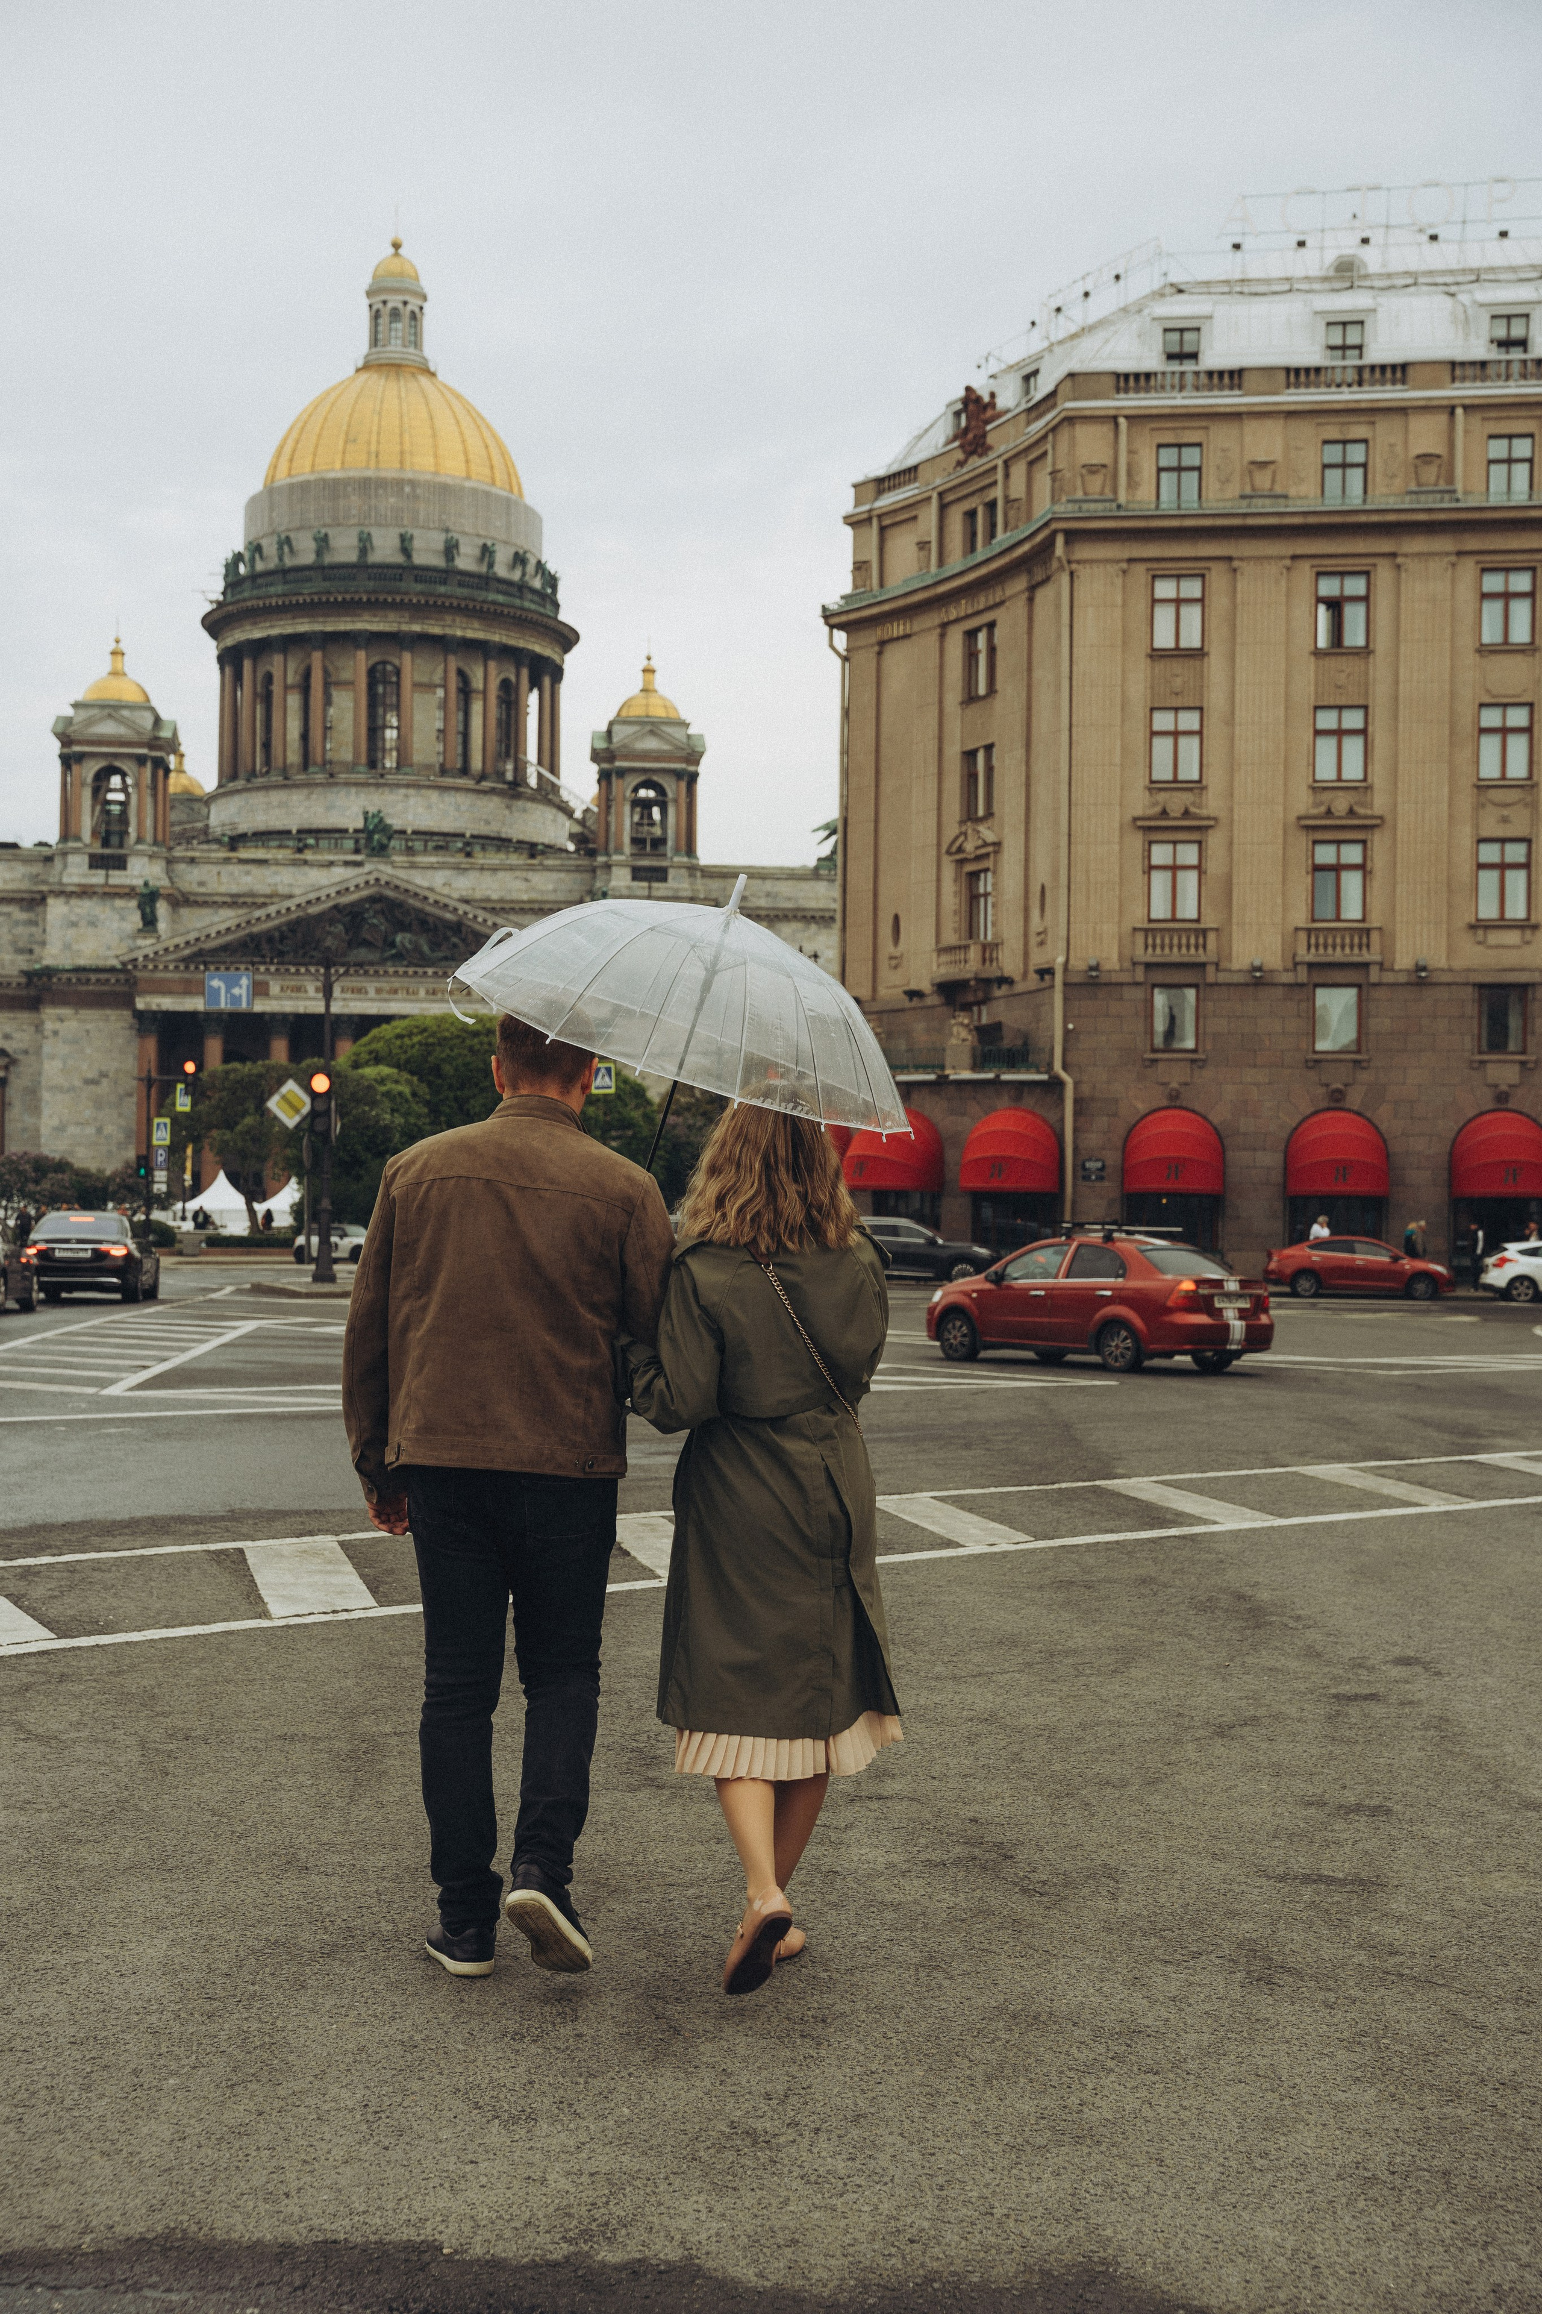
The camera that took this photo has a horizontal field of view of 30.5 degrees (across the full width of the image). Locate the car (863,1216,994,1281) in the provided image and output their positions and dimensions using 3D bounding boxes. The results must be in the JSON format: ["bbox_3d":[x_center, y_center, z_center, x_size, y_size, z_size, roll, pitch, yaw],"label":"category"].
[{"bbox_3d":[3.700,2.488,76.800,4.750,1.720,1.920,1,-1,7],"label":"car"}]

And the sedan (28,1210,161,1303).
[{"bbox_3d":[-11.744,1.715,49.228,1.910,1.490,5.120,1,-1,-7],"label":"sedan"}]

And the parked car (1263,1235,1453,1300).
[{"bbox_3d":[13.610,2.522,65.300,4.420,1.470,1.730,1,-1,8],"label":"parked car"}]

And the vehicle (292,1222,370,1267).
[{"bbox_3d":[-15.200,3.130,100.800,3.850,1.420,1.730,0,-1,27],"label":"vehicle"}]

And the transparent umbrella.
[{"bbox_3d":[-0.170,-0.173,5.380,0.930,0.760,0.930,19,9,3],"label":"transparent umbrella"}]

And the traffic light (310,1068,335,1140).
[{"bbox_3d":[-8.979,-1.047,56.500,0.420,1.280,0.360,1,-1,-7],"label":"traffic light"}]

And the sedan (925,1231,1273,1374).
[{"bbox_3d":[3.633,1.605,32.100,1.710,1.570,4.310,2,-1,-40],"label":"sedan"}]

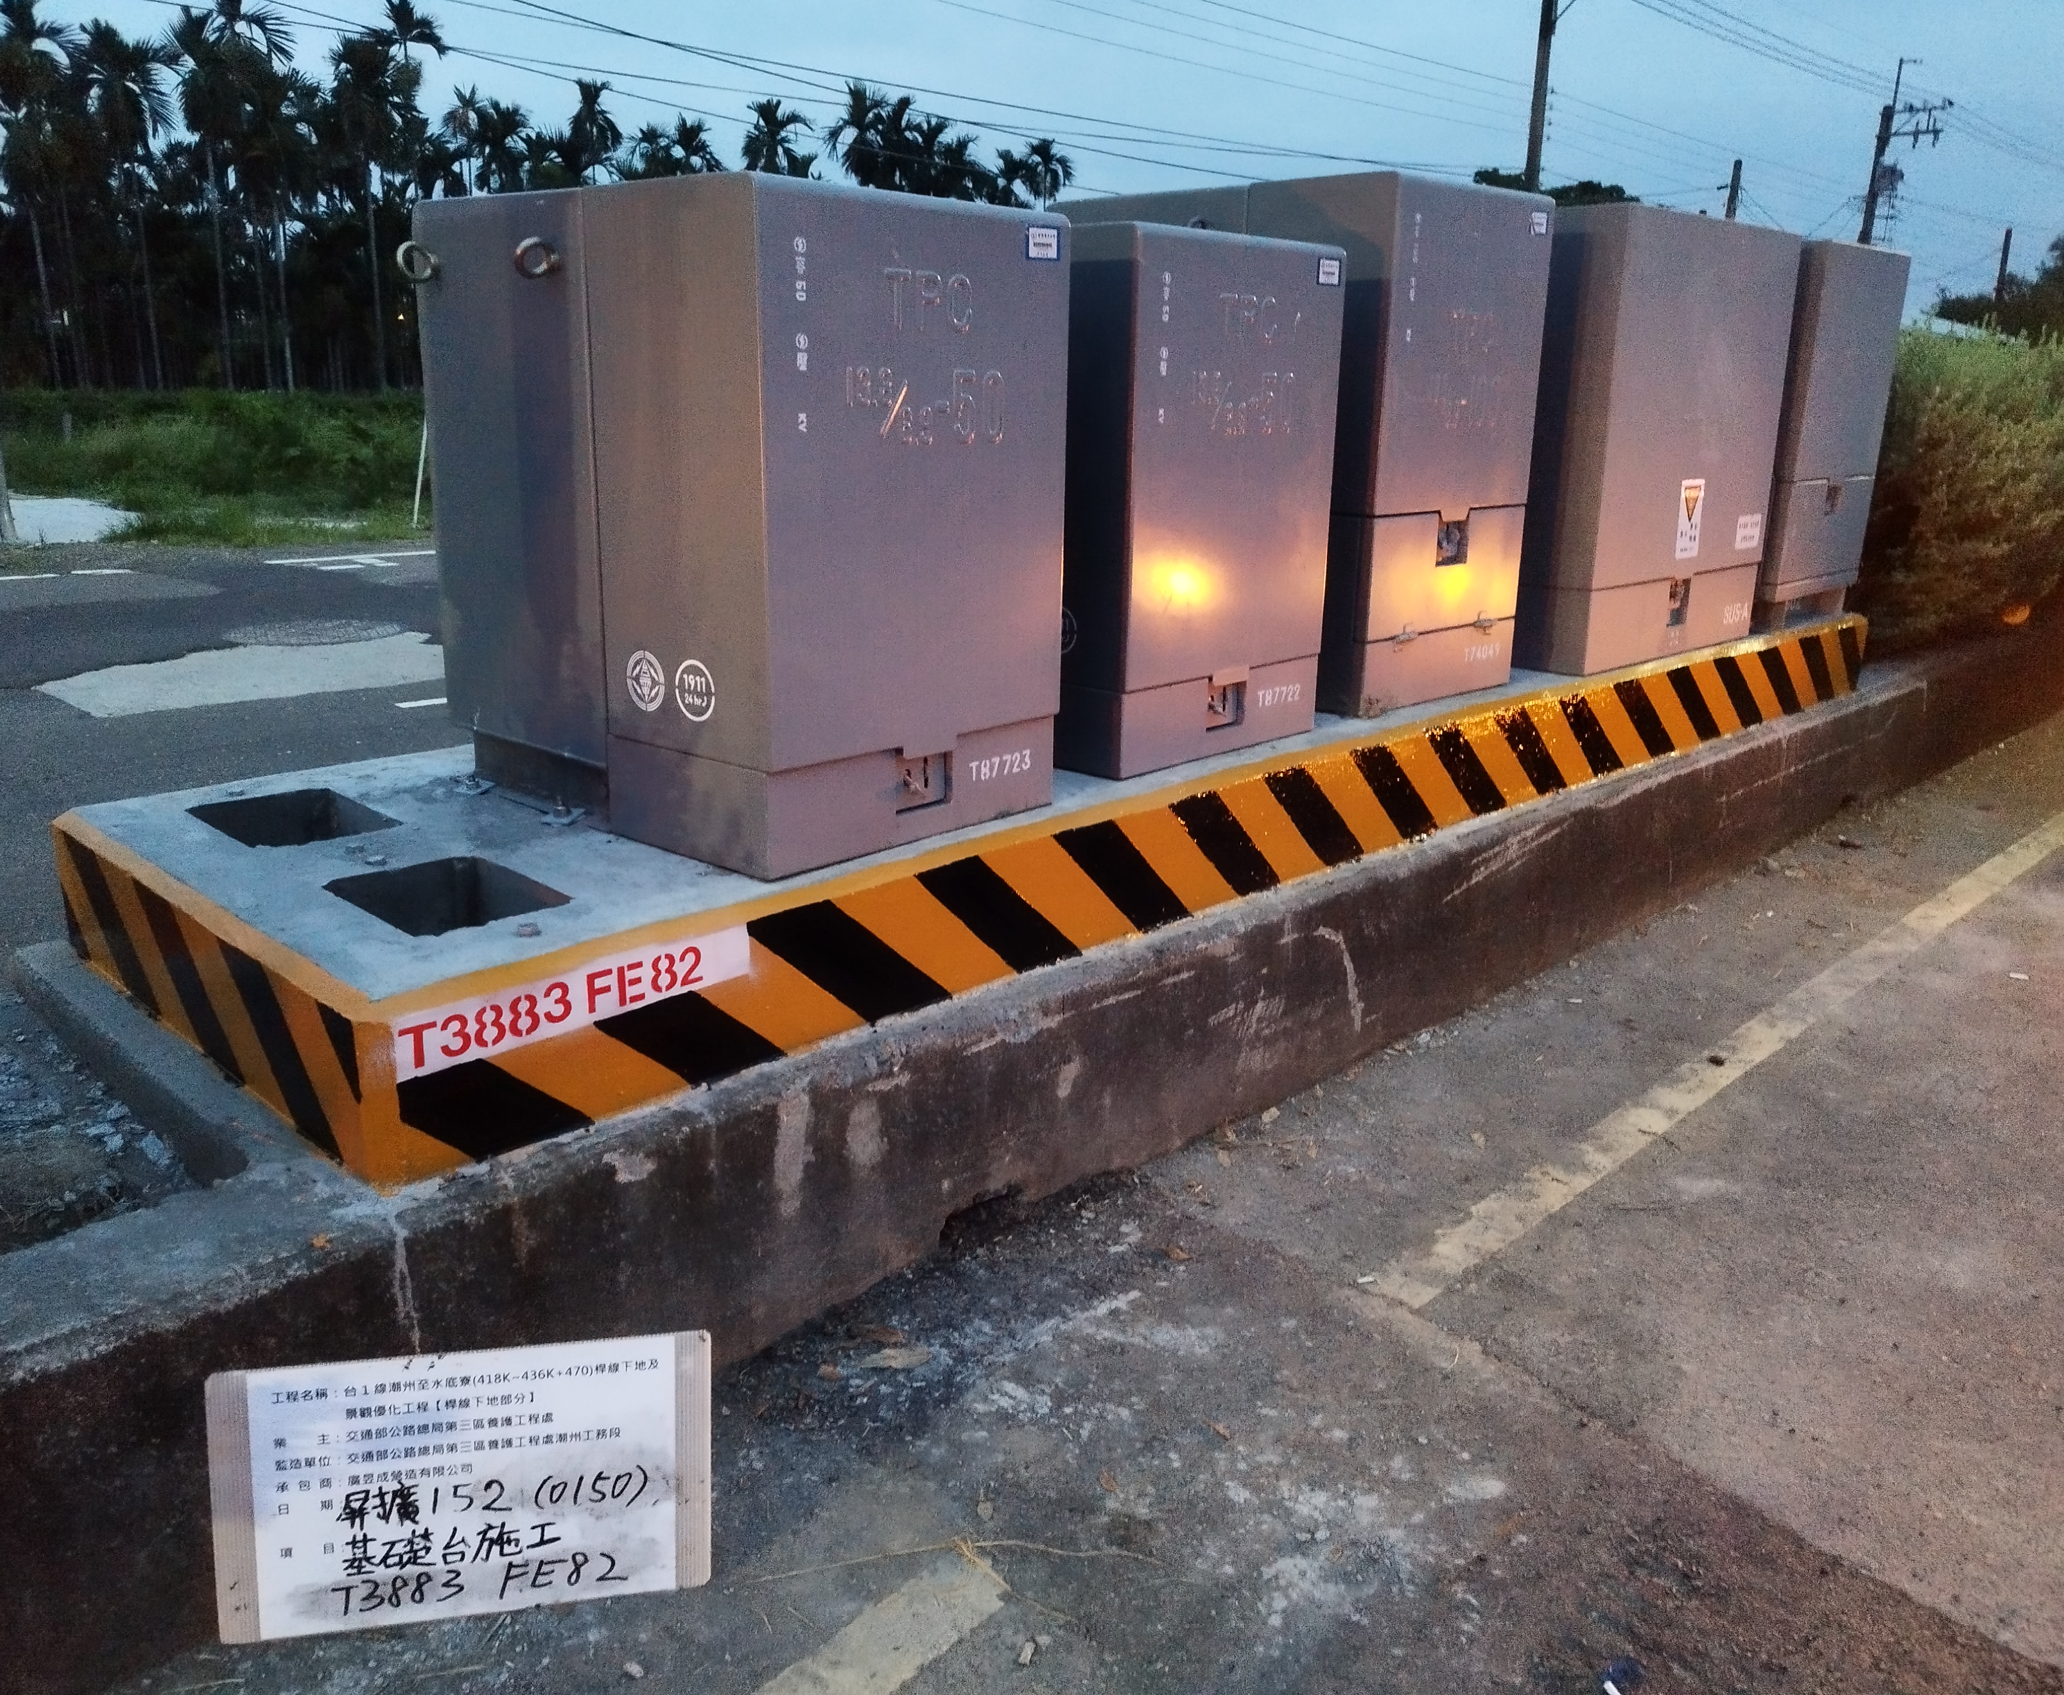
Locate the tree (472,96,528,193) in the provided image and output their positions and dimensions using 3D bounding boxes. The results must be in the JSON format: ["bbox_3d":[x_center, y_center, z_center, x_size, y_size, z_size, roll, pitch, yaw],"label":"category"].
[{"bbox_3d":[-15.736,-17.721,47.289,1.900,9.044,1.900,1,17,0],"label":"tree"}]

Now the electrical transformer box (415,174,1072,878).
[{"bbox_3d":[-0.570,-0.646,3.064,1.053,1.120,0.711,16,22,41],"label":"electrical transformer box"}]

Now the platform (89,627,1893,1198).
[{"bbox_3d":[0.772,-0.382,4.880,1.420,0.293,6.343,16,22,42],"label":"platform"}]

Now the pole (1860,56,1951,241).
[{"bbox_3d":[24.360,-16.887,45.098,2.000,10.708,0.500,16,22,42],"label":"pole"}]

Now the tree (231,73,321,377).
[{"bbox_3d":[-18.184,-14.796,38.673,2.100,8.231,2.100,1,17,0],"label":"tree"}]

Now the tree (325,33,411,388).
[{"bbox_3d":[-15.357,-14.548,37.241,2.000,8.708,2.000,1,17,0],"label":"tree"}]

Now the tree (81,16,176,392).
[{"bbox_3d":[-20.585,-14.529,36.741,2.200,8.706,2.200,1,17,0],"label":"tree"}]

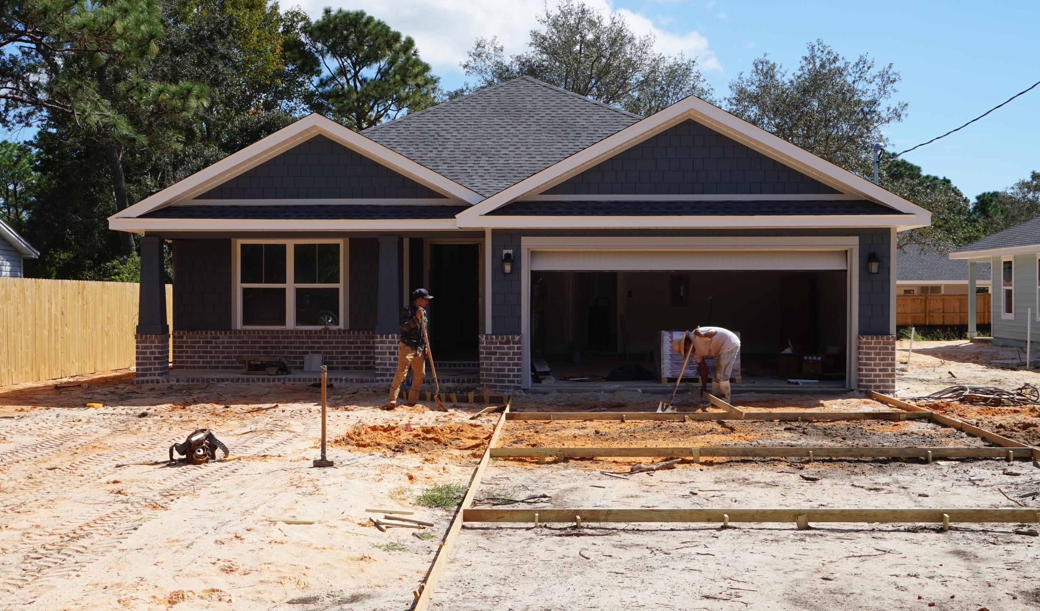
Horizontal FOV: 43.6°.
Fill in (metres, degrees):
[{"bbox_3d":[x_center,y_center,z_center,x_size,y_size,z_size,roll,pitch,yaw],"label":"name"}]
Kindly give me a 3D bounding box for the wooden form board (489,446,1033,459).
[{"bbox_3d":[2.432,1.482,13.090,5.460,0.092,0.038,0,0,1],"label":"wooden form board"}]

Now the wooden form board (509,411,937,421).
[{"bbox_3d":[2.542,1.412,16.570,5.430,0.092,0.038,0,0,1],"label":"wooden form board"}]

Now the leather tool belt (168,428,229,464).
[{"bbox_3d":[-3.026,1.326,12.250,0.540,0.300,0.300,0,0,0],"label":"leather tool belt"}]

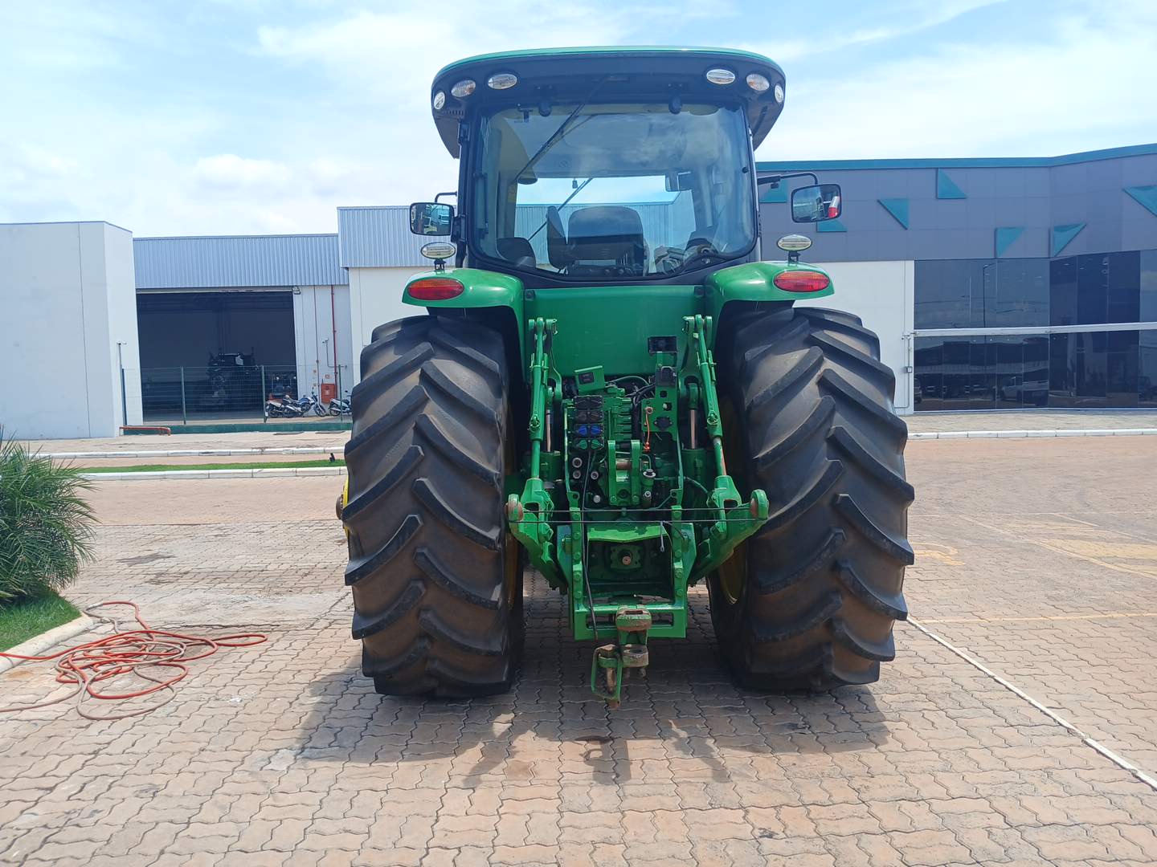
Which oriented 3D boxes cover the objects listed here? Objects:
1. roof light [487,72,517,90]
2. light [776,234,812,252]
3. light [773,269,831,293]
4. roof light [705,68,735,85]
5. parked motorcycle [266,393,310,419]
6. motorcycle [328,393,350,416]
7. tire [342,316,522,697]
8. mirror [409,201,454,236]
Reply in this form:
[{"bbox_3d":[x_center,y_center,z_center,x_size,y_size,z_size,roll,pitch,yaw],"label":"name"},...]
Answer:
[{"bbox_3d":[-0.397,-1.834,4.520,0.162,0.092,0.080,-1,3,8],"label":"roof light"},{"bbox_3d":[1.097,-0.970,4.420,0.180,0.095,0.110,-1,3,0],"label":"light"},{"bbox_3d":[1.118,-0.762,4.350,0.280,0.118,0.090,-2,3,-6],"label":"light"},{"bbox_3d":[0.737,-1.861,4.530,0.162,0.092,0.080,-2,3,-8],"label":"roof light"},{"bbox_3d":[-13.042,-1.237,39.000,2.000,1.100,0.750,-3,4,-22],"label":"parked motorcycle"},{"bbox_3d":[-10.333,-1.335,39.500,1.900,1.100,0.700,-3,4,-28],"label":"motorcycle"},{"bbox_3d":[-0.689,0.365,4.783,0.690,1.990,2.030,-1,3,0],"label":"tire"},{"bbox_3d":[-0.930,-1.359,5.500,0.290,0.210,0.080,-2,4,-20],"label":"mirror"}]

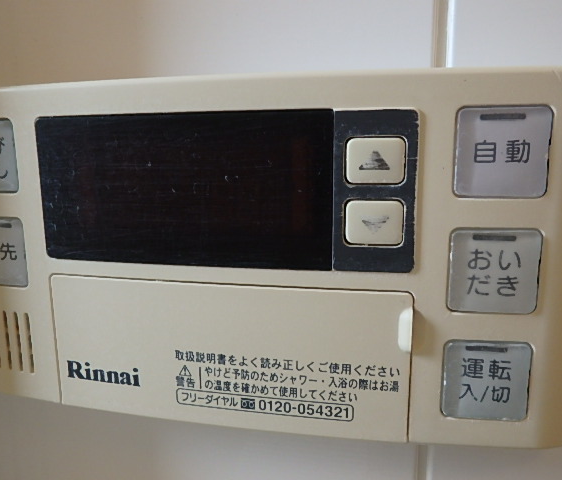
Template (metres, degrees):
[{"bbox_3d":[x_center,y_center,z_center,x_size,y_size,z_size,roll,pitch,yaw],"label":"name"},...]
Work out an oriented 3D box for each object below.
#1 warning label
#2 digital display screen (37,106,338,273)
[{"bbox_3d":[0.001,0.042,0.136,0.064,0.017,0.002,1,10,10],"label":"warning label"},{"bbox_3d":[-0.029,-0.014,0.133,0.087,0.042,0.003,2,10,13],"label":"digital display screen"}]

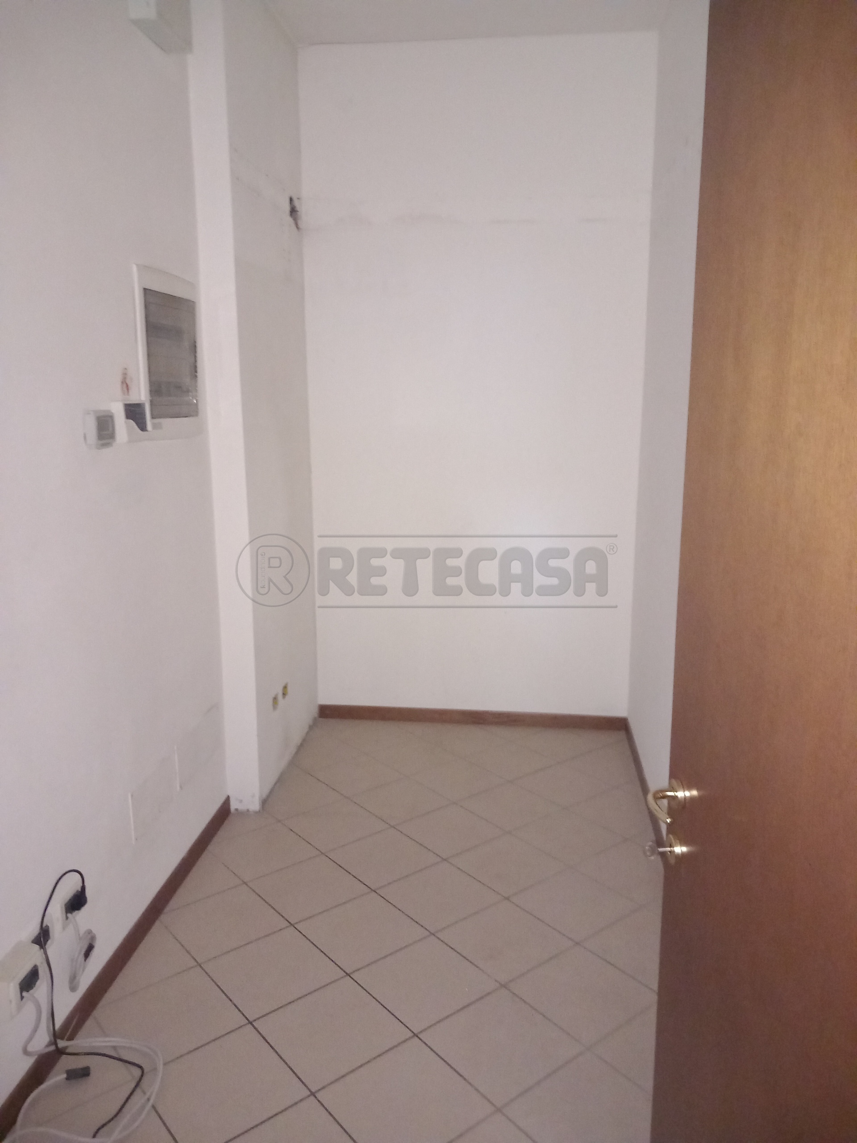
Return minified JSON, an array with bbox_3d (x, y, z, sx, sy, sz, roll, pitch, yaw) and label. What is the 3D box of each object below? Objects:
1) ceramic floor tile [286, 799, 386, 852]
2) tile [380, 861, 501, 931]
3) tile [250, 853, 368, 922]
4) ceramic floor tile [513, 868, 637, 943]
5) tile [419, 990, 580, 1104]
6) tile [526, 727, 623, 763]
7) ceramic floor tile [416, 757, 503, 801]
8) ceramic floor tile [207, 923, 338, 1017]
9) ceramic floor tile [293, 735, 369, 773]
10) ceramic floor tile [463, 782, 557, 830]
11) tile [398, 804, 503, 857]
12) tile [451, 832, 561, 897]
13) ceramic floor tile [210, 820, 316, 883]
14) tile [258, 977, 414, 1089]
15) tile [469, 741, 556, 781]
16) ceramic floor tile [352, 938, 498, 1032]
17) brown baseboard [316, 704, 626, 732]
[{"bbox_3d":[-0.346,0.952,3.340,0.301,0.010,0.301,-9,15,-38],"label":"ceramic floor tile"},{"bbox_3d":[0.036,1.045,2.876,0.300,0.010,0.300,-9,15,-38],"label":"tile"},{"bbox_3d":[-0.390,1.036,2.920,0.300,0.010,0.300,-9,15,-38],"label":"tile"},{"bbox_3d":[0.464,1.054,2.833,0.301,0.010,0.301,-9,15,-38],"label":"ceramic floor tile"},{"bbox_3d":[0.181,1.176,2.220,0.300,0.010,0.300,-9,15,-38],"label":"tile"},{"bbox_3d":[0.615,0.791,4.068,0.300,0.010,0.300,-9,15,-38],"label":"tile"},{"bbox_3d":[0.126,0.872,3.710,0.300,0.010,0.300,-9,15,-38],"label":"ceramic floor tile"},{"bbox_3d":[-0.435,1.123,2.502,0.300,0.010,0.300,-9,15,-38],"label":"ceramic floor tile"},{"bbox_3d":[-0.493,0.820,3.991,0.301,0.010,0.301,-9,15,-38],"label":"ceramic floor tile"},{"bbox_3d":[0.312,0.916,3.468,0.300,0.010,0.300,-9,15,-38],"label":"ceramic floor tile"},{"bbox_3d":[0.081,0.958,3.293,0.300,0.010,0.300,-9,15,-38],"label":"tile"},{"bbox_3d":[0.272,1.007,3.065,0.301,0.010,0.301,-9,15,-38],"label":"tile"},{"bbox_3d":[-0.583,0.991,3.153,0.301,0.010,0.301,-9,15,-38],"label":"ceramic floor tile"},{"bbox_3d":[-0.245,1.170,2.271,0.301,0.010,0.301,-9,15,-38],"label":"tile"},{"bbox_3d":[0.362,0.833,3.897,0.300,0.010,0.300,-9,15,-38],"label":"tile"},{"bbox_3d":[-0.010,1.128,2.450,0.300,0.010,0.300,-9,15,-38],"label":"ceramic floor tile"},{"bbox_3d":[0.202,0.709,4.330,1.499,0.070,0.012,1,12,7],"label":"brown baseboard"}]

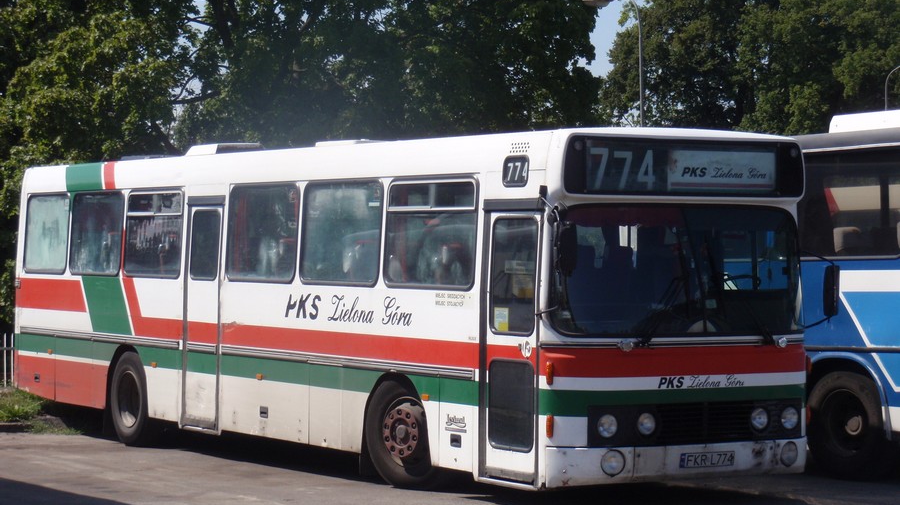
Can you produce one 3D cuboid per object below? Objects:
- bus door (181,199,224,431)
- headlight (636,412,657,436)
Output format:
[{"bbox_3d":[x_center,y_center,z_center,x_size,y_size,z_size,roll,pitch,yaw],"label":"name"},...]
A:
[{"bbox_3d":[-2.380,0.606,20.983,0.080,2.233,0.900,1,0,-32],"label":"bus door"},{"bbox_3d":[1.459,1.286,16.182,0.175,0.175,0.090,1,0,-32],"label":"headlight"}]

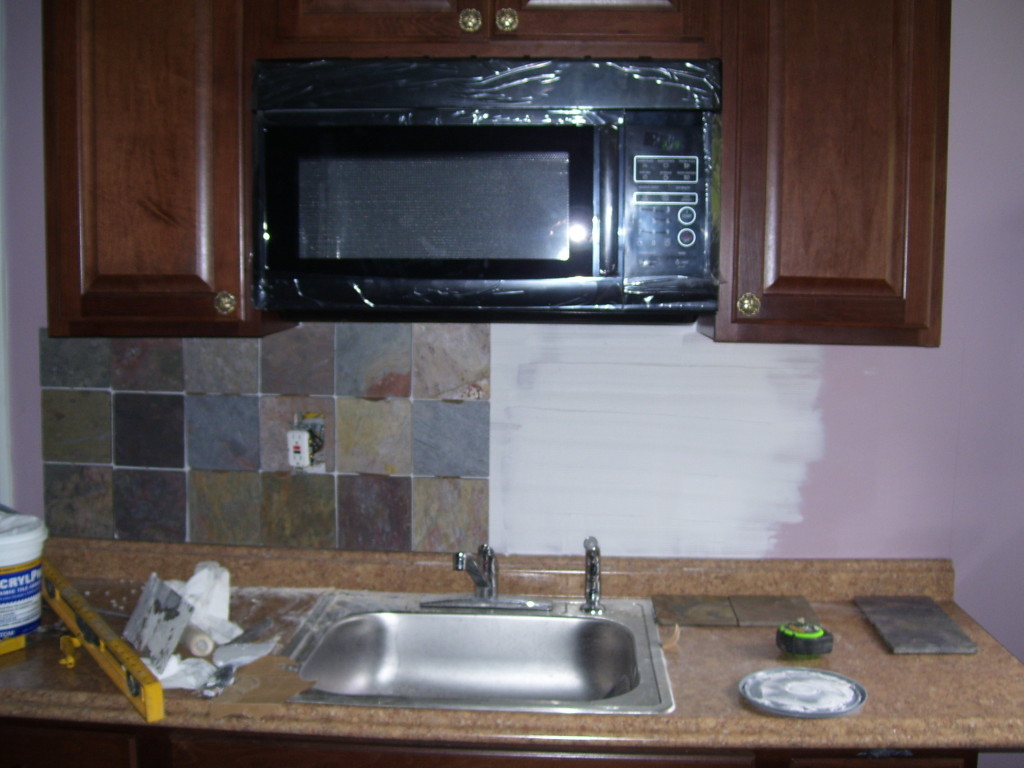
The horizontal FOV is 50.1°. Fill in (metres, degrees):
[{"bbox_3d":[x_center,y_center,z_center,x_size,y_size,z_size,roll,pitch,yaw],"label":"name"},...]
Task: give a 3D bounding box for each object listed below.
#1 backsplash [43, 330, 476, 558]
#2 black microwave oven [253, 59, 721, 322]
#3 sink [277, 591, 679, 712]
[{"bbox_3d":[-0.503,0.104,2.201,0.925,0.460,0.015,1,7,3],"label":"backsplash"},{"bbox_3d":[-0.035,-0.331,1.940,0.757,0.422,0.390,1,7,3],"label":"black microwave oven"},{"bbox_3d":[-0.065,0.546,1.934,0.640,0.175,0.560,1,7,3],"label":"sink"}]

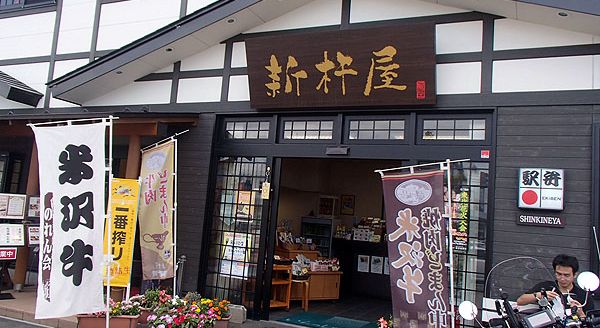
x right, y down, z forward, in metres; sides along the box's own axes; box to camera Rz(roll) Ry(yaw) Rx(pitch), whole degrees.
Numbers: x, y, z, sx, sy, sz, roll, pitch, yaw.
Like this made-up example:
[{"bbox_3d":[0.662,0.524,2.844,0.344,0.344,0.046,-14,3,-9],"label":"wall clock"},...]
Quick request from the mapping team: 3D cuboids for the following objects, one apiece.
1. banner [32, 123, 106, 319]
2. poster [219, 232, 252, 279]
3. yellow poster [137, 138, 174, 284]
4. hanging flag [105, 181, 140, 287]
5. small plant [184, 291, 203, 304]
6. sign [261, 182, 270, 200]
[{"bbox_3d":[-2.190,0.515,4.260,0.620,1.800,0.060,-2,-6,-14],"label":"banner"},{"bbox_3d":[-0.853,1.230,5.988,0.425,0.590,0.020,2,-7,23],"label":"poster"},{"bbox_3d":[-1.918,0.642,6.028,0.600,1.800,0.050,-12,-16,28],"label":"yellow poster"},{"bbox_3d":[-2.077,0.805,5.200,0.320,1.240,0.050,4,-6,6],"label":"hanging flag"},{"bbox_3d":[-1.350,1.699,5.650,0.230,0.180,0.220,2,-7,23],"label":"small plant"},{"bbox_3d":[-0.446,0.358,5.894,0.112,0.215,0.020,2,-7,23],"label":"sign"}]

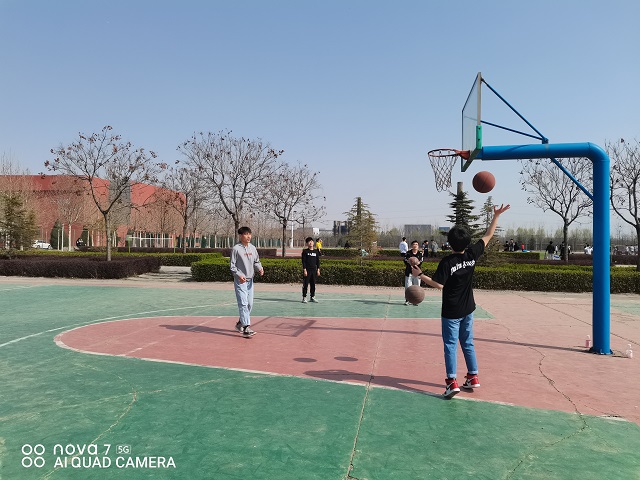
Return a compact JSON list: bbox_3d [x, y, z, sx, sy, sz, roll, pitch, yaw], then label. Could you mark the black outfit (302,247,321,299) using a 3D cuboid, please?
[{"bbox_3d":[-0.227,0.882,12.850,0.470,1.340,0.290,1,-1,-10],"label":"black outfit"}]

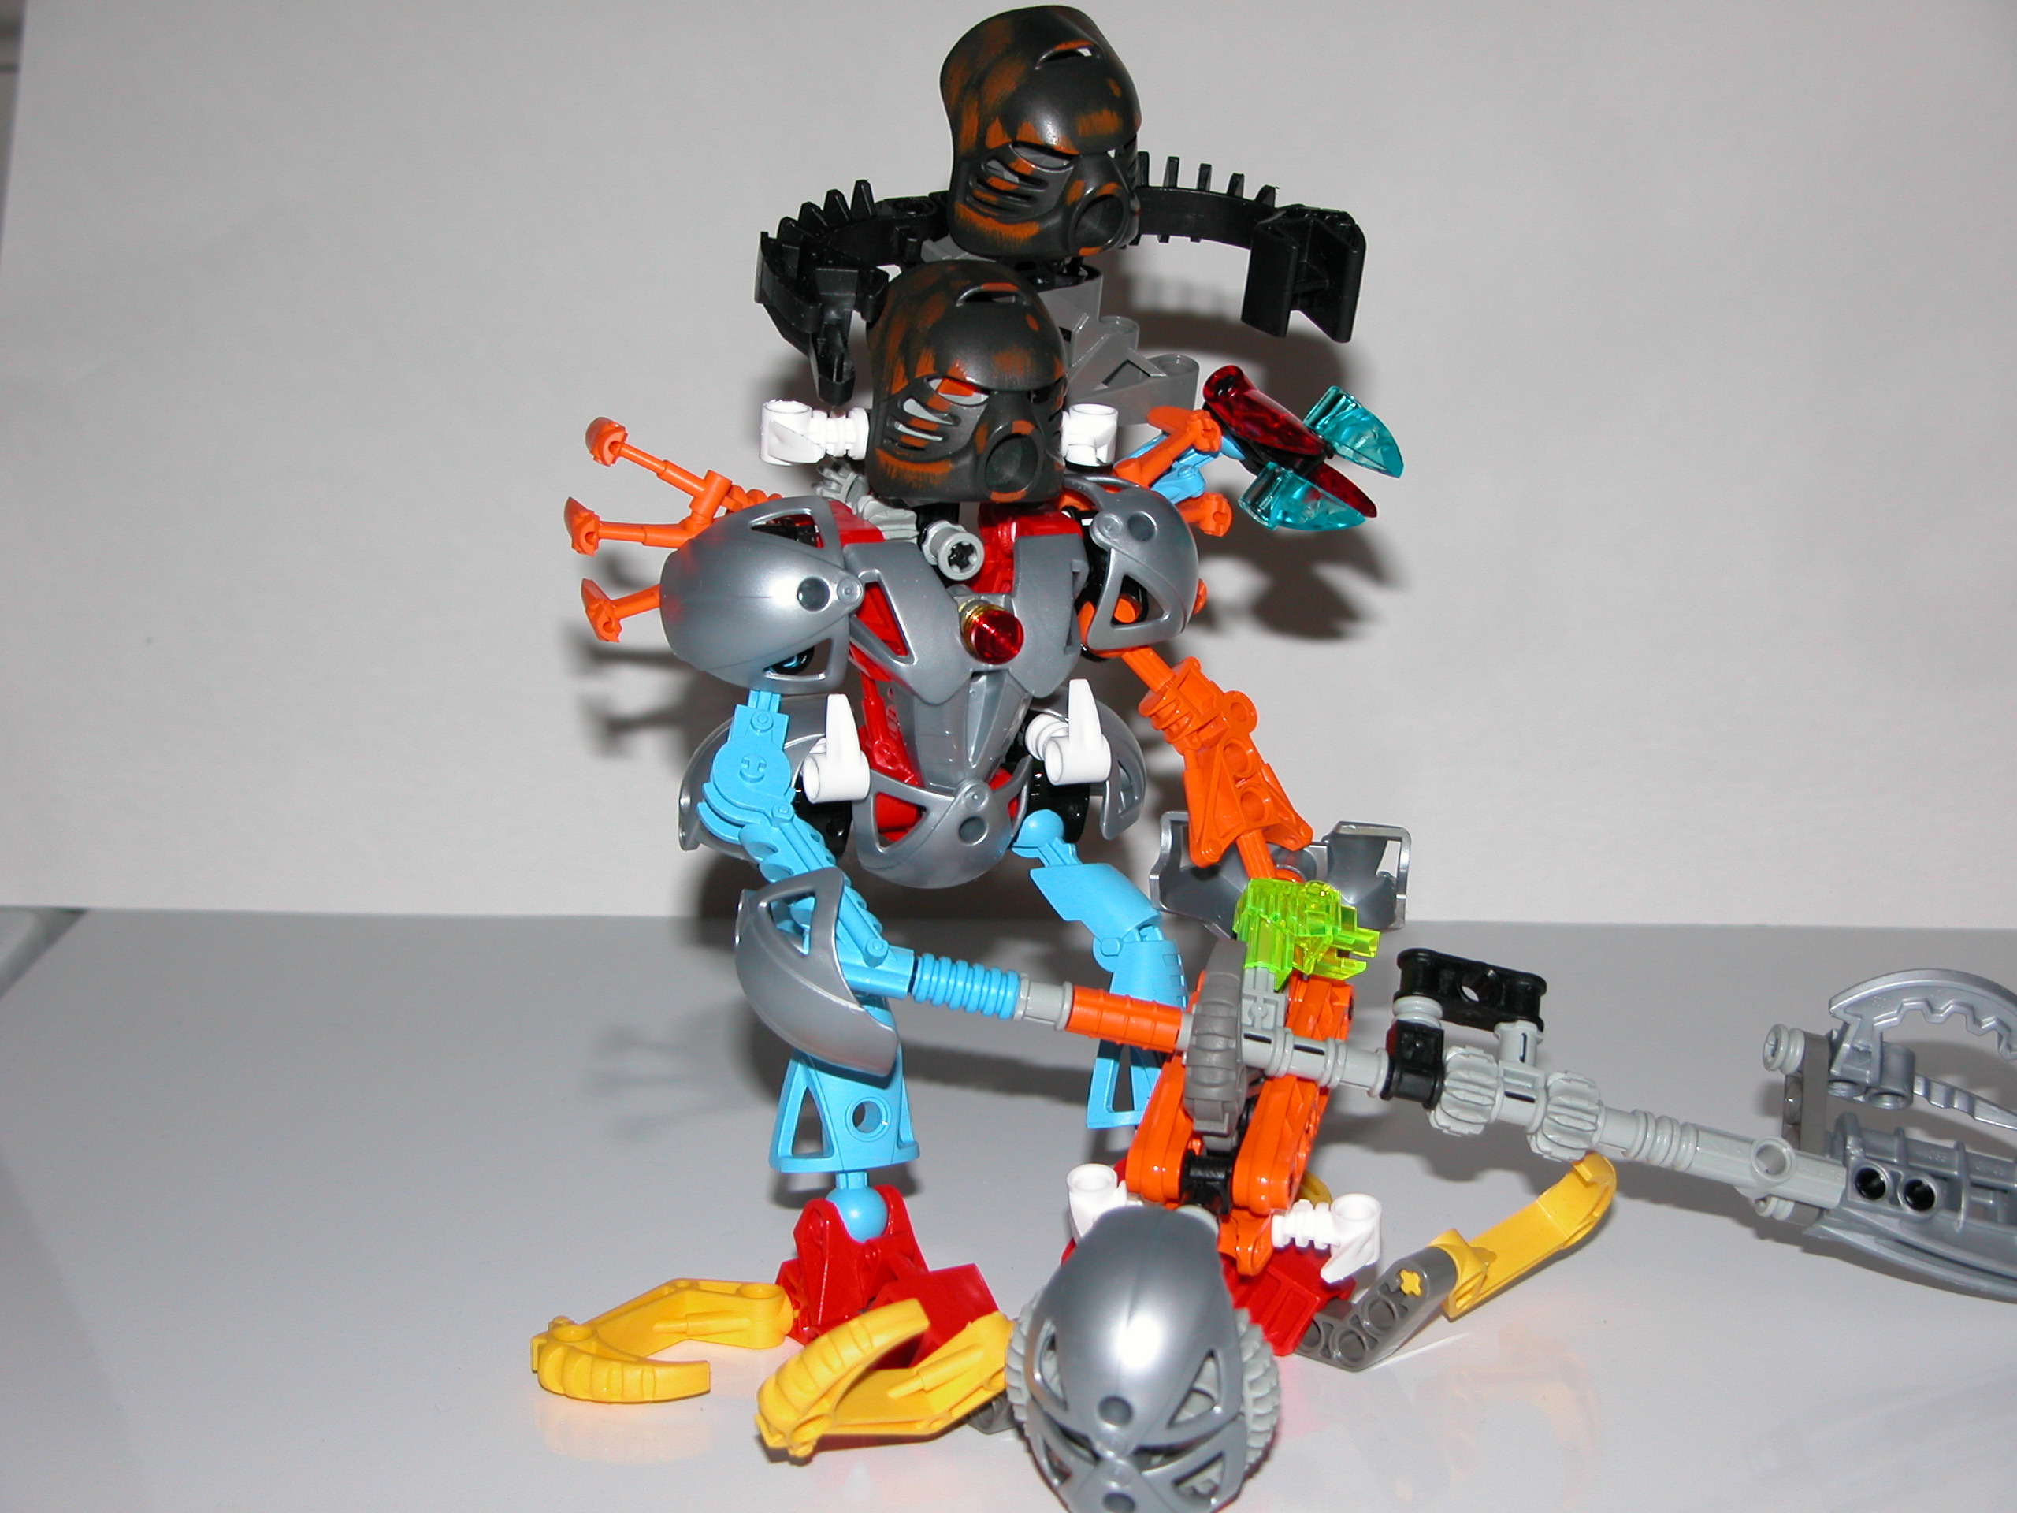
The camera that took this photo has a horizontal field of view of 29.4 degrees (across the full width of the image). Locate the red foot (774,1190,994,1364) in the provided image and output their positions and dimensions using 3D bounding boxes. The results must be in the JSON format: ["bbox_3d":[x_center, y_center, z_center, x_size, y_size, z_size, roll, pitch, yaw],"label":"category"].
[{"bbox_3d":[-0.022,0.084,0.641,0.029,0.024,0.039,-4,15,-16],"label":"red foot"}]

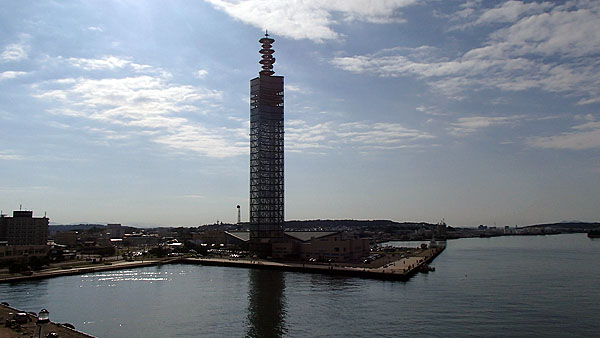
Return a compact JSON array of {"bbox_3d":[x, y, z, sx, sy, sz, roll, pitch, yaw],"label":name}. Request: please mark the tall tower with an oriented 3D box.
[{"bbox_3d":[-20.355,-17.758,279.072,16.300,143.600,16.300,3,-9,-25],"label":"tall tower"}]

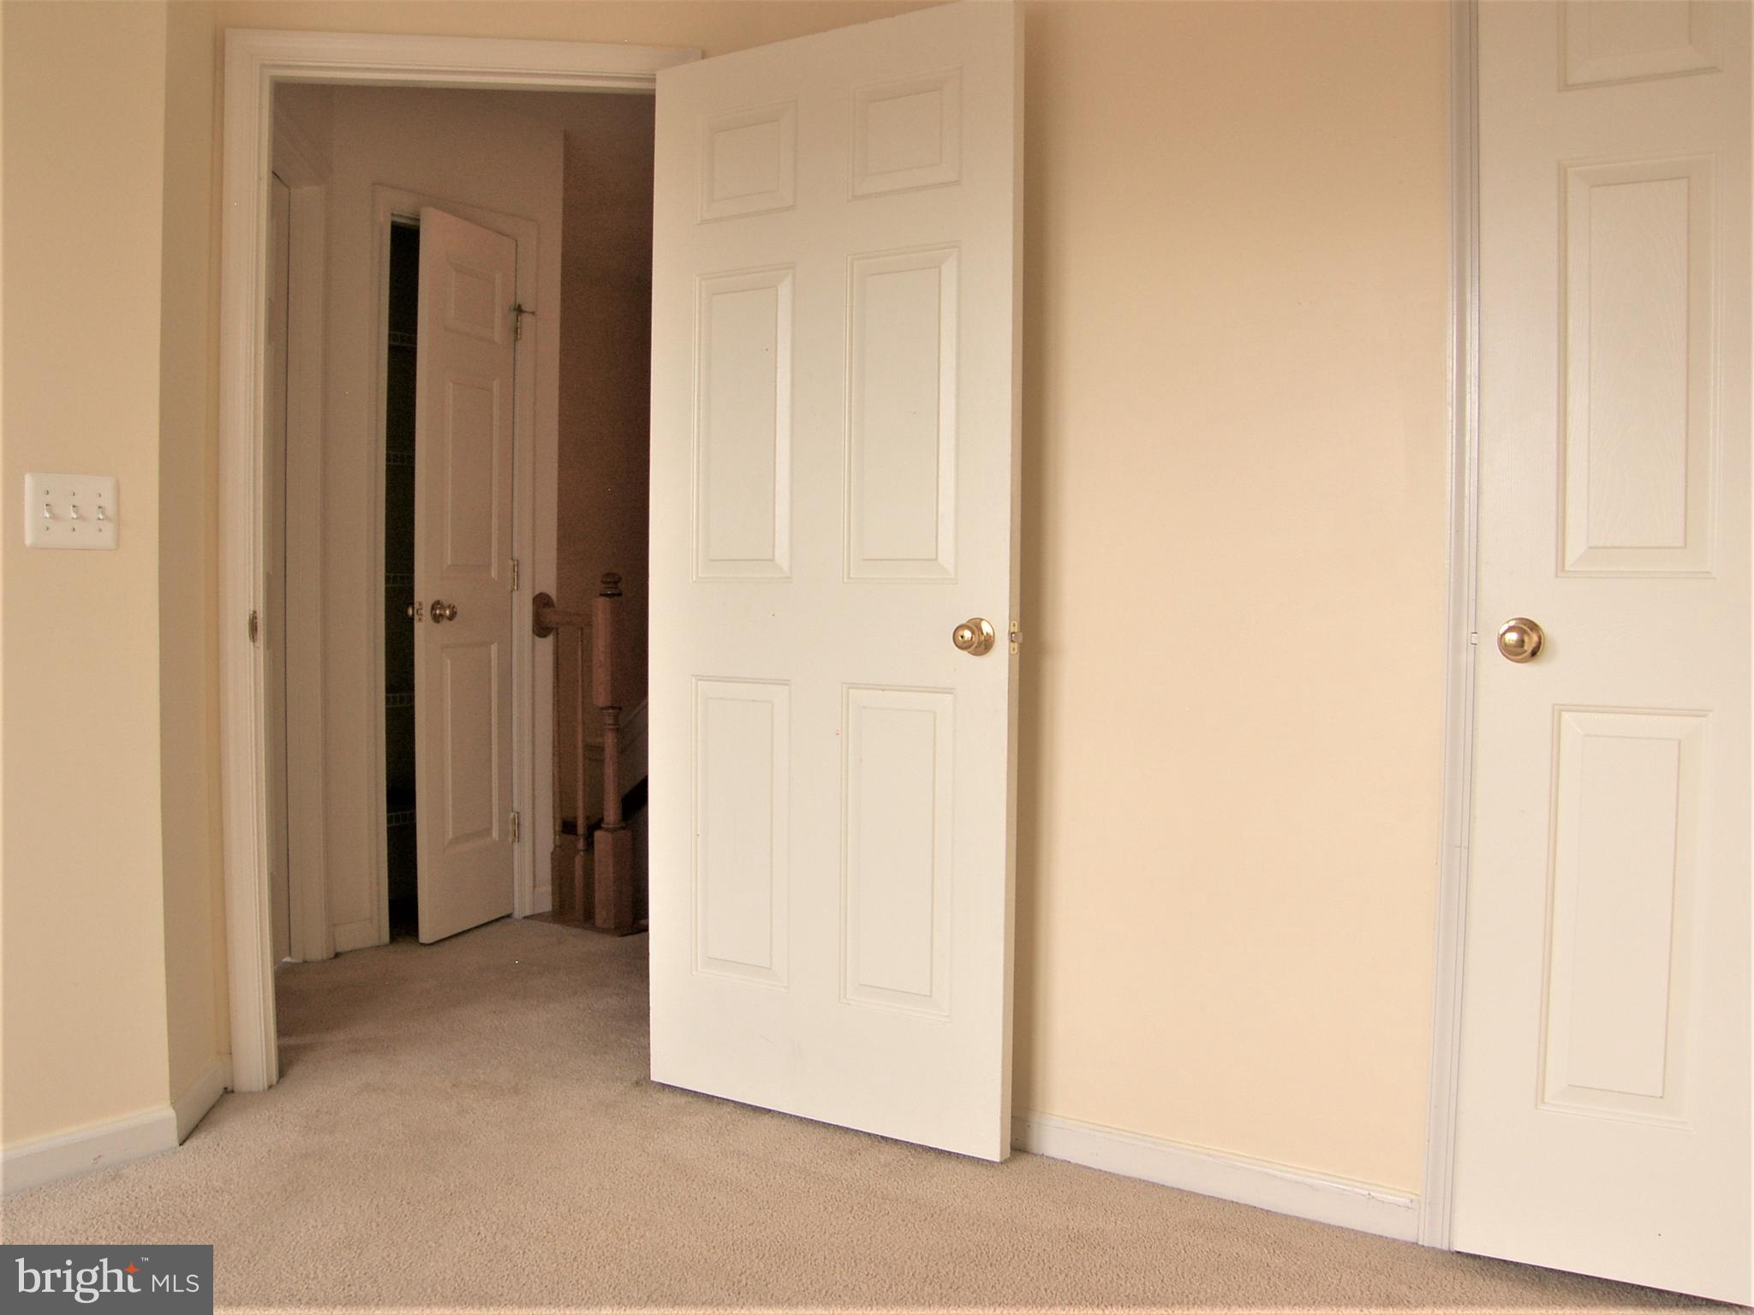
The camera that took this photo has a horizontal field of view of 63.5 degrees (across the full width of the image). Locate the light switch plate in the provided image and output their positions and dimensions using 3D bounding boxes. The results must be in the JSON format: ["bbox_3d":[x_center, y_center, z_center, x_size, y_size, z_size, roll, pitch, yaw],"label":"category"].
[{"bbox_3d":[-1.320,-0.240,2.325,0.014,0.120,0.162,2,3,36],"label":"light switch plate"}]

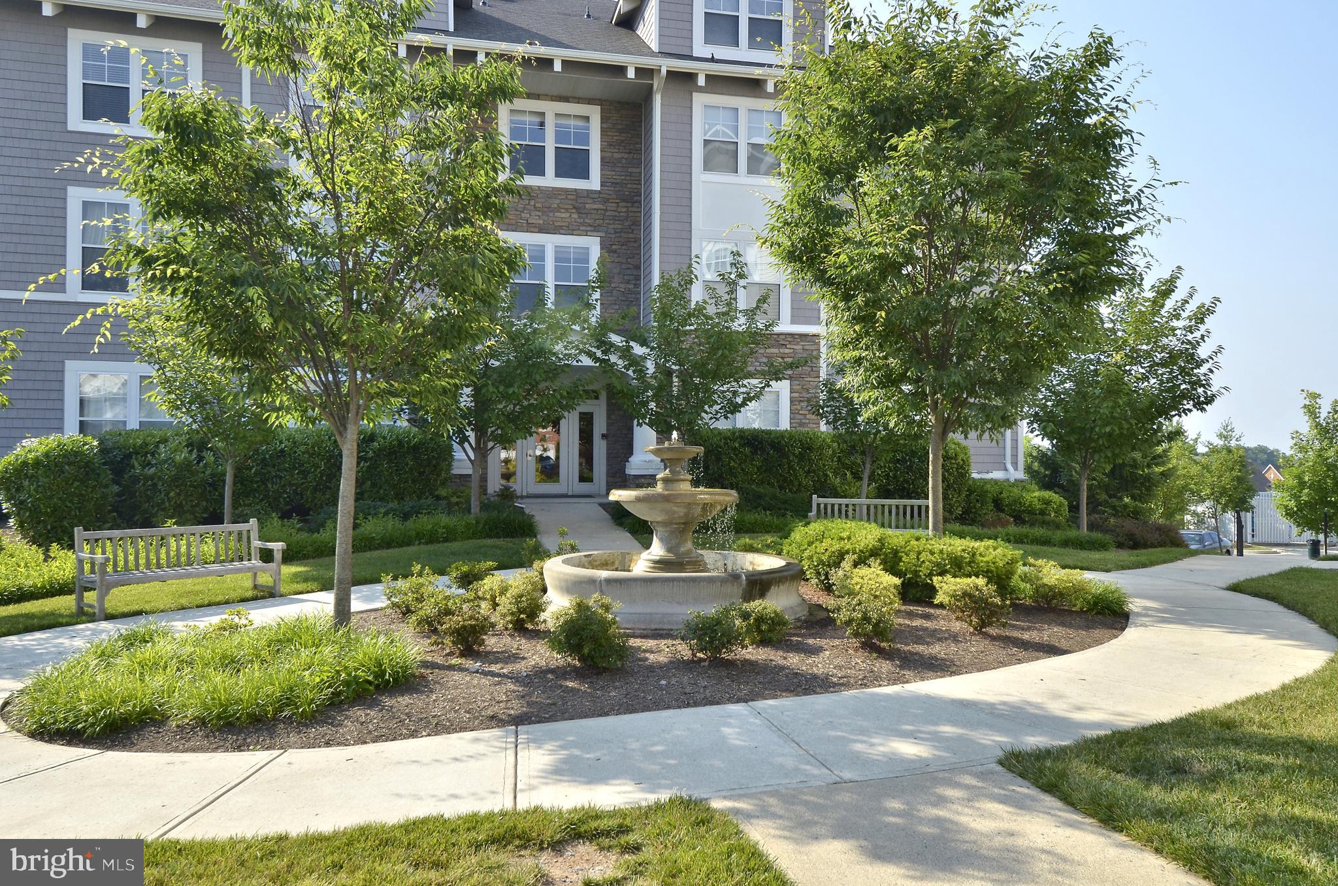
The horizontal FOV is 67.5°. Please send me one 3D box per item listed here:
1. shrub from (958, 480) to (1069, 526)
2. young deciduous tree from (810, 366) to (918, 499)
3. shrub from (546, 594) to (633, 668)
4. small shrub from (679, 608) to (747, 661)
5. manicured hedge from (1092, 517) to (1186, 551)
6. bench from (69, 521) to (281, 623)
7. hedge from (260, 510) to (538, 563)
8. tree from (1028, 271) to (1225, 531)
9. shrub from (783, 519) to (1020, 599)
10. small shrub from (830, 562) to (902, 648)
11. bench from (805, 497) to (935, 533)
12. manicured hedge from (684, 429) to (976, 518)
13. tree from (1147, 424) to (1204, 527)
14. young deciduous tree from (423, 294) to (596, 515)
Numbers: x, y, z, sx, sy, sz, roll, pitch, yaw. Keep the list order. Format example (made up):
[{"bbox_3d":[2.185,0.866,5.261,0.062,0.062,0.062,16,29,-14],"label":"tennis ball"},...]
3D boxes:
[{"bbox_3d":[6.704,1.135,19.600,2.100,0.920,1.300,1,0,-12],"label":"shrub"},{"bbox_3d":[3.502,-0.112,18.002,2.300,3.200,2.200,0,-1,0],"label":"young deciduous tree"},{"bbox_3d":[-0.608,1.354,7.408,0.630,0.540,0.600,0,-1,0],"label":"shrub"},{"bbox_3d":[0.348,1.523,8.020,0.520,0.420,0.480,0,0,0],"label":"small shrub"},{"bbox_3d":[7.742,1.432,16.488,1.550,0.500,1.200,0,-1,0],"label":"manicured hedge"},{"bbox_3d":[-4.897,1.216,10.119,0.610,0.870,1.870,0,-1,38],"label":"bench"},{"bbox_3d":[-3.958,1.364,15.188,4.300,0.500,1.300,1,-1,-38],"label":"hedge"},{"bbox_3d":[7.756,-0.710,17.307,3.350,4.700,3.200,0,-1,0],"label":"tree"},{"bbox_3d":[2.794,1.355,12.000,2.600,0.780,1.200,0,0,18],"label":"shrub"},{"bbox_3d":[1.632,1.317,8.288,0.600,0.640,0.580,0,-1,0],"label":"small shrub"},{"bbox_3d":[2.973,1.217,14.459,1.870,0.870,0.610,0,-1,15],"label":"bench"},{"bbox_3d":[3.174,0.585,19.900,5.700,1.720,1.400,0,0,-9],"label":"manicured hedge"},{"bbox_3d":[13.077,0.922,26.000,1.800,3.000,1.800,0,0,0],"label":"tree"},{"bbox_3d":[-2.925,-0.650,19.200,3.400,4.300,3.300,0,0,0],"label":"young deciduous tree"}]

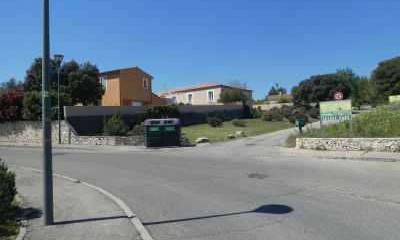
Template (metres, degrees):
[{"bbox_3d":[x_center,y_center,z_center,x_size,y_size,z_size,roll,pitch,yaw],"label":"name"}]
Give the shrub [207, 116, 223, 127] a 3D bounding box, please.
[{"bbox_3d":[1.412,0.195,27.000,1.500,1.000,1.400,-1,0,3],"label":"shrub"}]

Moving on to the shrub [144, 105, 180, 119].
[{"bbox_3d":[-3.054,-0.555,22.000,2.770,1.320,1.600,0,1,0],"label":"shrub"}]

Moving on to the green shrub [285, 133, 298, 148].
[{"bbox_3d":[5.147,1.153,15.600,0.800,0.900,0.800,-1,0,18],"label":"green shrub"}]

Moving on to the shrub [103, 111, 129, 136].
[{"bbox_3d":[-5.272,0.250,17.300,1.570,1.650,1.600,0,1,0],"label":"shrub"}]

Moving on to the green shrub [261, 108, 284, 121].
[{"bbox_3d":[8.889,-0.638,34.000,2.900,1.500,2.200,-1,0,15],"label":"green shrub"}]

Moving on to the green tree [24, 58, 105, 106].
[{"bbox_3d":[-11.076,-2.799,22.500,6.450,4.610,5.800,0,1,0],"label":"green tree"}]

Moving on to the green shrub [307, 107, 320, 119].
[{"bbox_3d":[15.144,-1.001,37.000,2.000,1.650,1.900,-1,0,22],"label":"green shrub"}]

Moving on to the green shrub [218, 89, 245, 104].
[{"bbox_3d":[3.237,-2.312,28.500,2.590,1.810,2.400,0,1,0],"label":"green shrub"}]

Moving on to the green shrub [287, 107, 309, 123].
[{"bbox_3d":[11.427,-0.586,32.500,2.500,2.000,2.300,-1,0,19],"label":"green shrub"}]

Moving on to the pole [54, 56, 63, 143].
[{"bbox_3d":[-9.387,-1.368,18.500,0.580,6.000,0.580,-1,0,-27],"label":"pole"}]

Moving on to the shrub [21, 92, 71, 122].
[{"bbox_3d":[-9.899,-0.909,18.000,3.150,1.970,2.000,0,1,0],"label":"shrub"}]

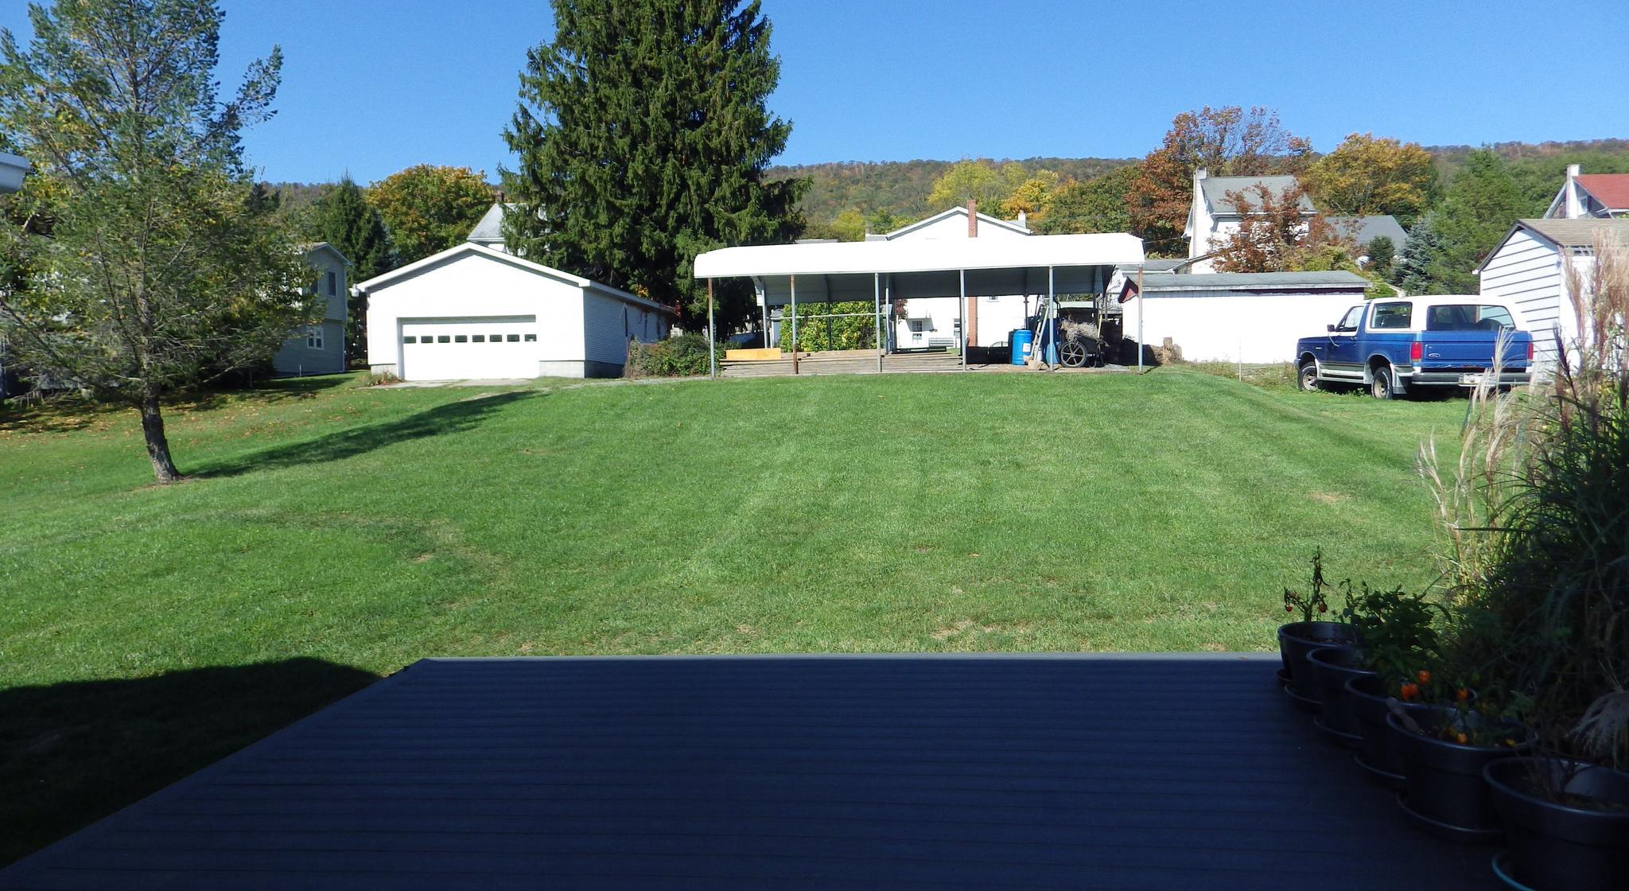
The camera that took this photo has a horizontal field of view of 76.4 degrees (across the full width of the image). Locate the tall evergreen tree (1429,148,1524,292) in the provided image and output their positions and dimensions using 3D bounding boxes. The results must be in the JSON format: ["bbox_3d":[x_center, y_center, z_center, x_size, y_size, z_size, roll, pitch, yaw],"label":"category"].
[{"bbox_3d":[39.700,-11.900,62.000,6.000,11.800,6.000,-1,2,7],"label":"tall evergreen tree"}]

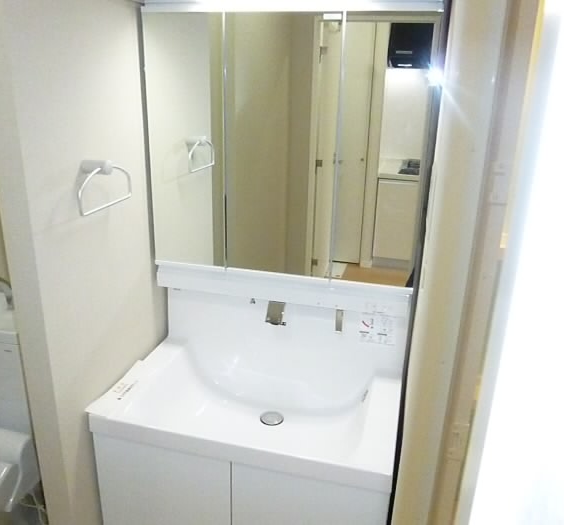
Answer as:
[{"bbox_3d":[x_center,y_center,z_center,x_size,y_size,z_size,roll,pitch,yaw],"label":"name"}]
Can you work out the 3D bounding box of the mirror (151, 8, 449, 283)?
[{"bbox_3d":[-0.004,-0.293,1.346,0.750,0.675,0.030,6,19,14],"label":"mirror"}]

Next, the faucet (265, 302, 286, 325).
[{"bbox_3d":[-0.015,0.150,1.497,0.050,0.067,0.068,6,19,14],"label":"faucet"}]

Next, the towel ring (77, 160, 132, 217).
[{"bbox_3d":[-0.426,-0.184,1.172,0.066,0.113,0.205,6,19,14],"label":"towel ring"}]

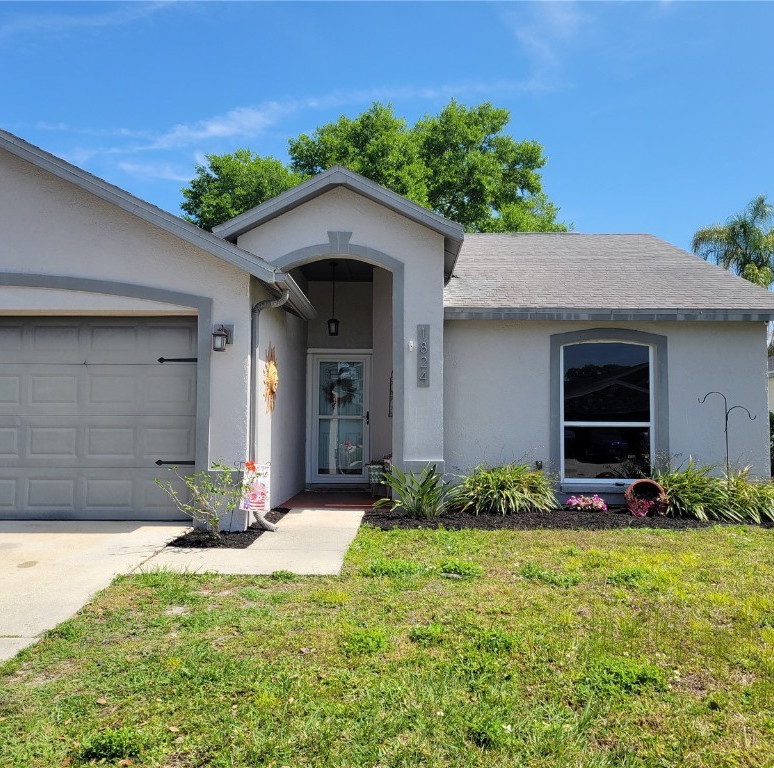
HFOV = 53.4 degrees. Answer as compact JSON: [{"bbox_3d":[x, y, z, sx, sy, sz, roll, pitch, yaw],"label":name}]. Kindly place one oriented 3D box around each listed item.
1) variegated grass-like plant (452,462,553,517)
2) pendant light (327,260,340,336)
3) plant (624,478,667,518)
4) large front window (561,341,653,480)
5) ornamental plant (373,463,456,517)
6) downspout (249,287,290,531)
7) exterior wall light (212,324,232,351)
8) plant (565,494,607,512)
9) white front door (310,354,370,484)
[{"bbox_3d":[1.385,1.269,9.423,1.231,0.636,1.000,0,-3,1],"label":"variegated grass-like plant"},{"bbox_3d":[-0.751,-1.194,10.903,0.177,1.074,0.170,0,-3,1],"label":"pendant light"},{"bbox_3d":[3.100,1.375,9.343,0.512,0.445,0.480,0,-3,1],"label":"plant"},{"bbox_3d":[2.869,0.342,10.060,1.195,1.838,0.100,0,-3,1],"label":"large front window"},{"bbox_3d":[0.304,1.227,8.989,0.908,0.637,0.850,0,-3,1],"label":"ornamental plant"},{"bbox_3d":[-1.180,0.243,7.676,0.387,2.435,0.200,0,-3,1],"label":"downspout"},{"bbox_3d":[-1.618,-0.450,7.554,0.160,0.270,0.220,0,-3,1],"label":"exterior wall light"},{"bbox_3d":[2.438,1.466,9.497,0.511,0.218,0.340,0,-3,1],"label":"plant"},{"bbox_3d":[-0.732,0.534,12.001,0.935,1.991,0.080,0,-3,1],"label":"white front door"}]

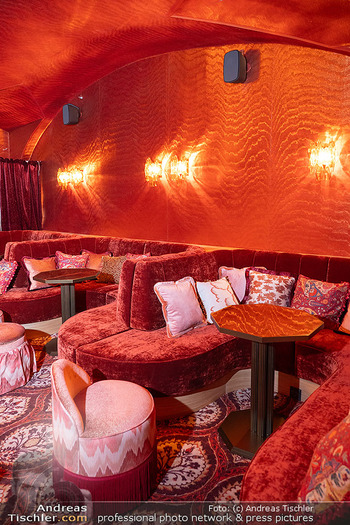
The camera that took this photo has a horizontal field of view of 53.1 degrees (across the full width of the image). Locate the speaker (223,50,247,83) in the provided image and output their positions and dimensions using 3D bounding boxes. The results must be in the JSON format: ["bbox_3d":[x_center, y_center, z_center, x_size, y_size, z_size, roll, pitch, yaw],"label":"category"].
[{"bbox_3d":[0.537,-1.709,3.087,0.148,0.240,0.150,7,11,38],"label":"speaker"}]

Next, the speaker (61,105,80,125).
[{"bbox_3d":[-1.417,-2.007,4.794,0.148,0.240,0.150,8,12,43],"label":"speaker"}]

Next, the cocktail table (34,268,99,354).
[{"bbox_3d":[-1.045,0.482,3.480,0.590,0.745,0.590,-1,9,-3],"label":"cocktail table"}]

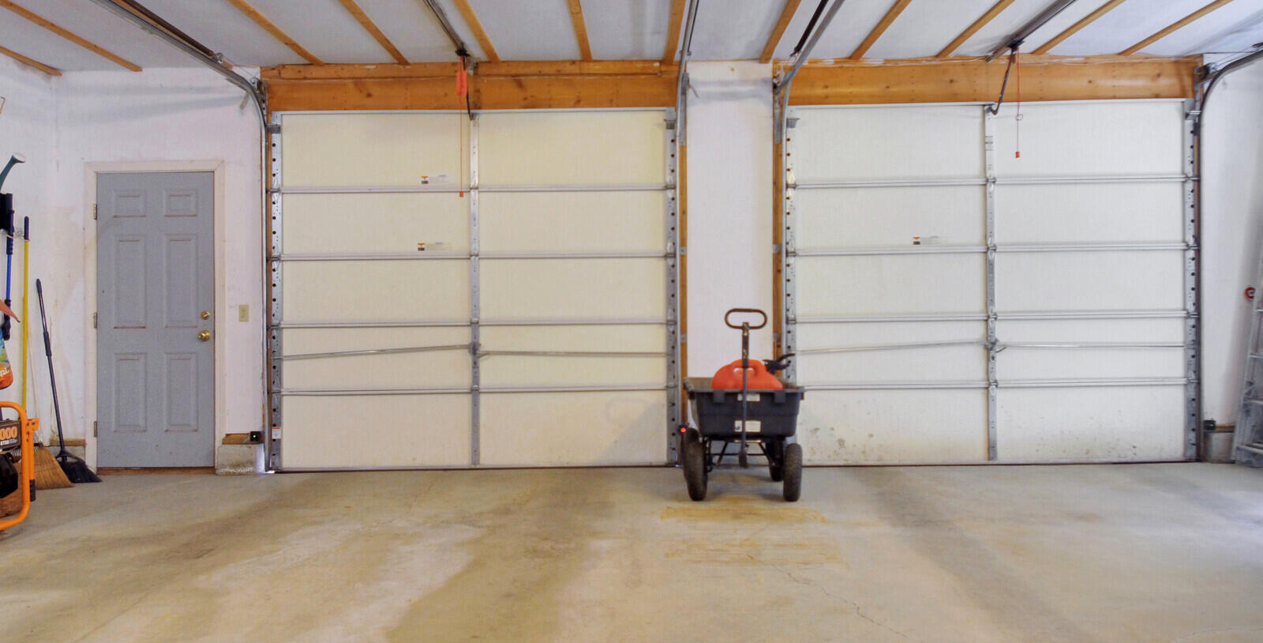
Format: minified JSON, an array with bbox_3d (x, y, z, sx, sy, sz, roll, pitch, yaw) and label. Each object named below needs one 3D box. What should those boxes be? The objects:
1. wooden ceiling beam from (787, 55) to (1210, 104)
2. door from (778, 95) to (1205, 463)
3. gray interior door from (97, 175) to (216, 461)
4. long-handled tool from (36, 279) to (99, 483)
[{"bbox_3d":[2.449,-1.651,5.490,2.890,0.330,0.090,0,0,1],"label":"wooden ceiling beam"},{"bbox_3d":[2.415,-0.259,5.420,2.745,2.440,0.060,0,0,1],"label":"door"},{"bbox_3d":[-3.290,-0.012,5.550,0.810,2.030,0.050,0,0,1],"label":"gray interior door"},{"bbox_3d":[-3.750,0.400,5.330,0.280,1.420,0.080,-13,-7,-6],"label":"long-handled tool"}]

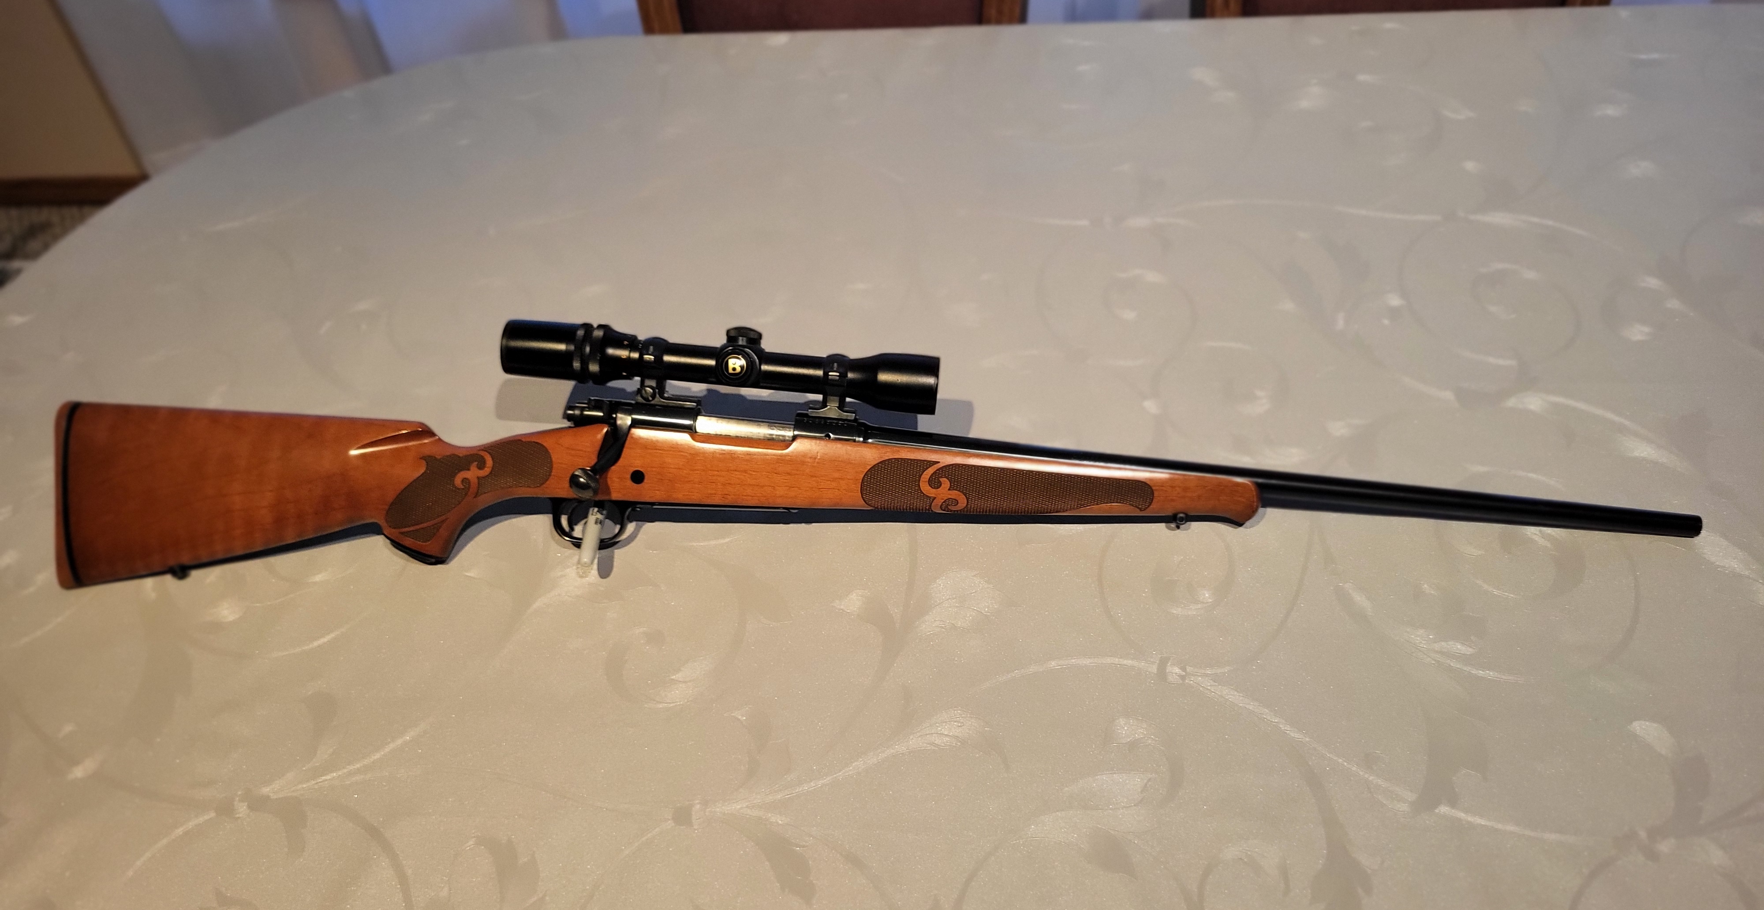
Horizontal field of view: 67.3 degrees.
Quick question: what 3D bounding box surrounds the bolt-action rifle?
[{"bbox_3d":[-0.011,0.009,0.865,1.078,0.074,0.215,3,66,2],"label":"bolt-action rifle"}]

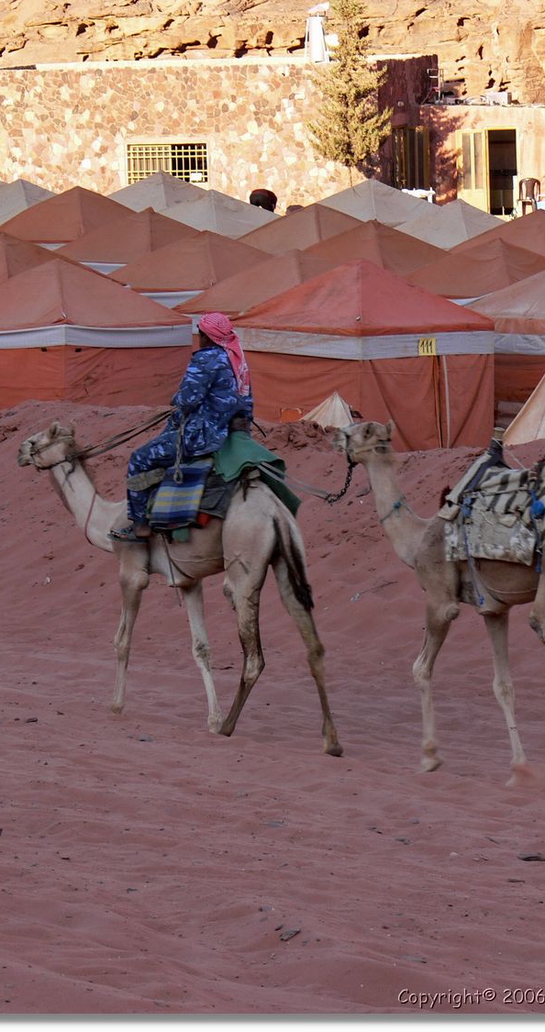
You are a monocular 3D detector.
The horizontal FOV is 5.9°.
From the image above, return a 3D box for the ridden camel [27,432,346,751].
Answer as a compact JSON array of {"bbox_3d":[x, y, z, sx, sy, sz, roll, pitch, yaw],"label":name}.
[{"bbox_3d":[-0.734,0.478,34.209,0.650,1.940,2.750,-5,7,-42],"label":"ridden camel"}]

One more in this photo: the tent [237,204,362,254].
[{"bbox_3d":[0.662,-3.313,76.112,2.150,2.400,2.150,5,7,41],"label":"tent"}]

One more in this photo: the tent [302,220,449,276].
[{"bbox_3d":[1.507,-2.943,77.098,2.500,2.750,2.500,3,5,40],"label":"tent"}]

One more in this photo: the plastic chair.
[{"bbox_3d":[5.570,-6.902,114.000,0.500,0.870,0.530,1,2,19],"label":"plastic chair"}]

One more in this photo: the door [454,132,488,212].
[{"bbox_3d":[4.675,-8.077,123.000,0.780,2.000,0.070,1,4,12],"label":"door"}]

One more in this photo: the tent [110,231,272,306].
[{"bbox_3d":[-1.093,-3.003,85.440,2.750,3.250,2.750,1,2,41],"label":"tent"}]

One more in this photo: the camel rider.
[{"bbox_3d":[-0.582,-0.575,34.000,0.900,1.500,0.700,4,6,45],"label":"camel rider"}]

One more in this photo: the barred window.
[{"bbox_3d":[-2.309,-7.728,115.000,1.800,0.900,0.120,1,6,12],"label":"barred window"}]

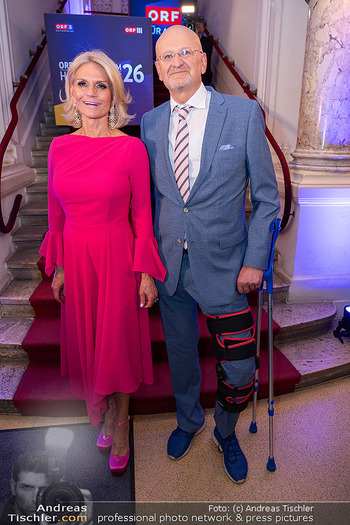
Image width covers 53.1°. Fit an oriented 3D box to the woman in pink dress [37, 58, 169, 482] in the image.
[{"bbox_3d":[-0.295,0.068,1.532,0.550,1.750,0.380,-1,15,-5],"label":"woman in pink dress"}]

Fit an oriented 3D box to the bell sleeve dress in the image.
[{"bbox_3d":[-0.300,0.144,1.498,0.530,1.300,0.360,-3,18,-8],"label":"bell sleeve dress"}]

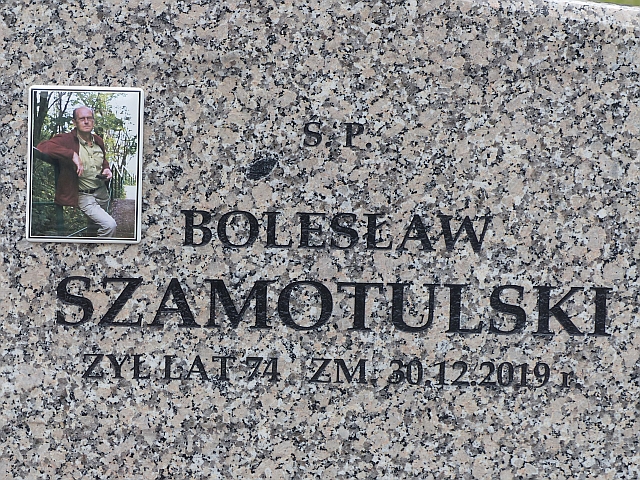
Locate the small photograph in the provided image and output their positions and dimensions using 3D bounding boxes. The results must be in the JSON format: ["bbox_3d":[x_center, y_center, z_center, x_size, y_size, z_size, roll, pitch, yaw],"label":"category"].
[{"bbox_3d":[-0.223,-0.072,3.755,0.110,0.150,0.006,1,8,0],"label":"small photograph"}]

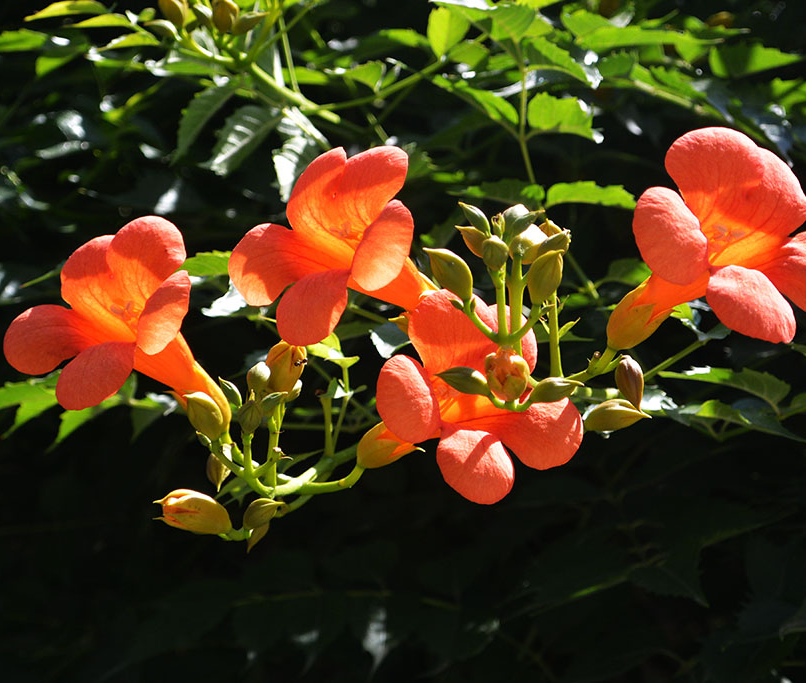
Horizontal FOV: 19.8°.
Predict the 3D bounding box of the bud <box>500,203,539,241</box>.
[{"bbox_3d":[0.040,-0.041,0.795,0.011,0.015,0.011,28,12,0],"label":"bud"}]

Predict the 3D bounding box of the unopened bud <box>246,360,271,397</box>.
[{"bbox_3d":[-0.050,0.013,0.790,0.009,0.013,0.009,3,-15,0],"label":"unopened bud"}]

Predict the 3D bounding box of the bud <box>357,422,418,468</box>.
[{"bbox_3d":[-0.005,0.038,0.840,0.024,0.013,0.013,-25,0,30],"label":"bud"}]

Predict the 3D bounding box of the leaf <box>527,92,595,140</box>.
[{"bbox_3d":[0.067,-0.095,0.970,0.031,0.012,0.022,6,26,18],"label":"leaf"}]

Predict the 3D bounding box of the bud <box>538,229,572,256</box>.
[{"bbox_3d":[0.052,-0.034,0.790,0.013,0.007,0.007,-32,0,12],"label":"bud"}]

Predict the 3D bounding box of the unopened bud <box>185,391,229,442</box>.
[{"bbox_3d":[-0.073,0.028,0.865,0.013,0.021,0.013,-39,6,-4],"label":"unopened bud"}]

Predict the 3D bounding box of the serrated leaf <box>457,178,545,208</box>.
[{"bbox_3d":[0.040,-0.061,0.950,0.038,0.011,0.028,0,18,-18],"label":"serrated leaf"}]

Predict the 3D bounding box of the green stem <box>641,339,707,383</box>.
[{"bbox_3d":[0.103,0.007,0.870,0.029,0.004,0.004,-31,0,-6],"label":"green stem"}]

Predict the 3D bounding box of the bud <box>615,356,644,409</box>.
[{"bbox_3d":[0.077,0.014,0.780,0.009,0.018,0.009,-13,-6,0],"label":"bud"}]

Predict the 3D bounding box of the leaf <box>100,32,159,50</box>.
[{"bbox_3d":[-0.113,-0.124,0.950,0.027,0.007,0.018,-7,20,-18],"label":"leaf"}]

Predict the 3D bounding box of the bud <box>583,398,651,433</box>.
[{"bbox_3d":[0.080,0.028,0.860,0.025,0.012,0.012,-12,1,6],"label":"bud"}]

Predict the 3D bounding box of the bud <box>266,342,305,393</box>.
[{"bbox_3d":[-0.042,0.009,0.840,0.013,0.020,0.013,9,6,0],"label":"bud"}]

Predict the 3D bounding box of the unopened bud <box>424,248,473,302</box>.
[{"bbox_3d":[0.015,-0.022,0.760,0.011,0.021,0.011,-36,6,0],"label":"unopened bud"}]

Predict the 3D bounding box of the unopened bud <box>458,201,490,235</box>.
[{"bbox_3d":[0.025,-0.042,0.790,0.007,0.015,0.007,-40,9,0],"label":"unopened bud"}]

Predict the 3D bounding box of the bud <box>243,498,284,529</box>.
[{"bbox_3d":[-0.052,0.065,0.870,0.017,0.011,0.011,-31,3,6],"label":"bud"}]

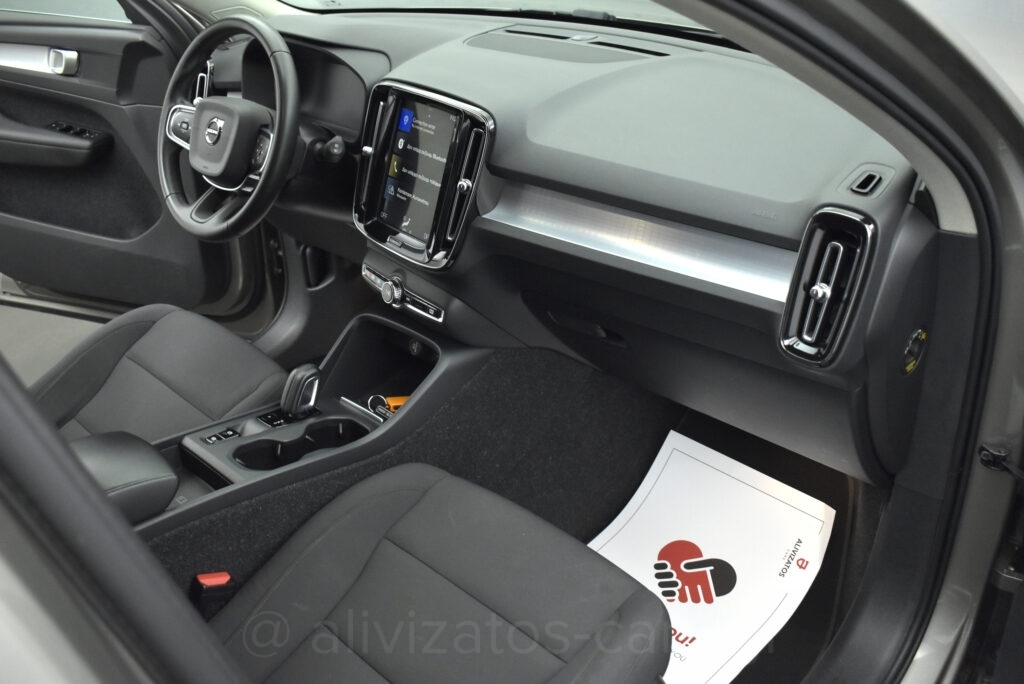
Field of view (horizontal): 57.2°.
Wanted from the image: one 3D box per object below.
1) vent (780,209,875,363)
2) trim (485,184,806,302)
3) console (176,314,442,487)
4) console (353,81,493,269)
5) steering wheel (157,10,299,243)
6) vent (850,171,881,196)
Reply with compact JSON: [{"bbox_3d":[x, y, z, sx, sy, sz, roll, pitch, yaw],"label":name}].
[{"bbox_3d":[0.341,-0.058,1.018,0.079,0.170,0.045,23,19,38],"label":"vent"},{"bbox_3d":[0.144,-0.138,1.197,0.465,0.066,0.045,23,12,38],"label":"trim"},{"bbox_3d":[-0.295,0.082,1.390,0.190,0.140,0.345,23,32,38],"label":"console"},{"bbox_3d":[-0.133,-0.255,1.400,0.255,0.245,0.060,23,17,38],"label":"console"},{"bbox_3d":[-0.461,-0.351,1.572,0.373,0.373,0.100,23,12,38],"label":"steering wheel"},{"bbox_3d":[0.380,-0.172,1.010,0.023,0.016,0.044,23,65,38],"label":"vent"}]

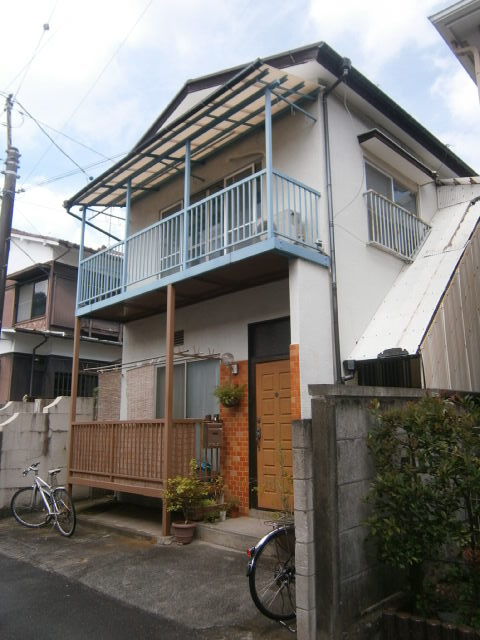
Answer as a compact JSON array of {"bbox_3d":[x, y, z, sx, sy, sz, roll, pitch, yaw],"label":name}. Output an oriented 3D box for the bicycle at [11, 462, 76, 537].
[{"bbox_3d":[-2.922,2.709,7.322,1.600,1.000,0.540,-11,-16,38],"label":"bicycle"}]

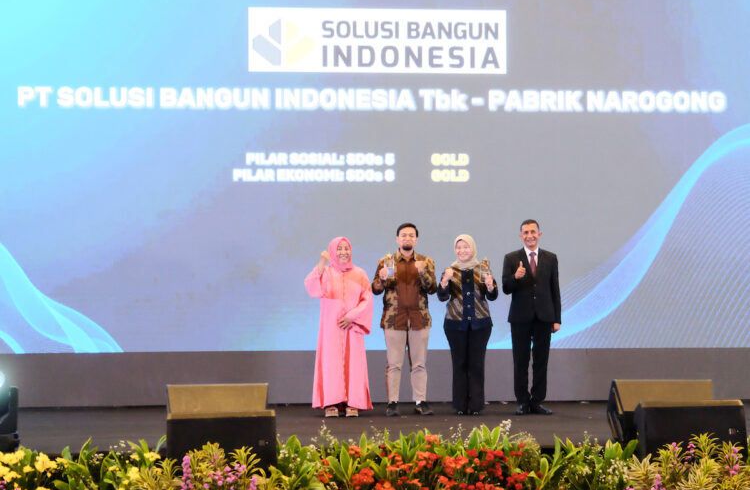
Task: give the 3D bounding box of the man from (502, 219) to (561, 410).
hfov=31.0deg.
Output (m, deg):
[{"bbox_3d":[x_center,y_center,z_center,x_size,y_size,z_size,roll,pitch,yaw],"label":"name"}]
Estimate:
[{"bbox_3d":[1.364,0.631,11.916,0.520,1.700,0.340,0,-1,2],"label":"man"}]

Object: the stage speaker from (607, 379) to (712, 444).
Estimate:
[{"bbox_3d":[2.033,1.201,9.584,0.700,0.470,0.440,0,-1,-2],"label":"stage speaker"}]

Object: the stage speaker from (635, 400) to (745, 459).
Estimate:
[{"bbox_3d":[2.085,1.230,8.984,0.690,0.390,0.380,0,-1,-8],"label":"stage speaker"}]

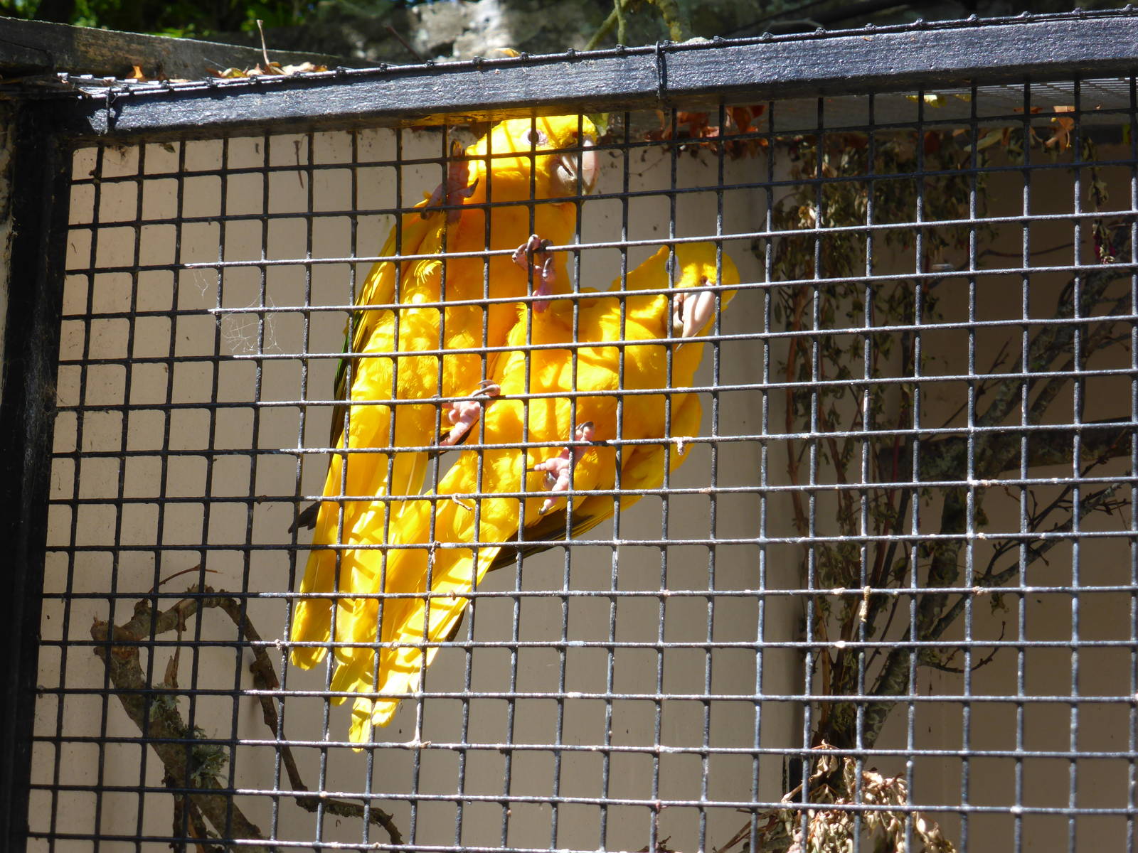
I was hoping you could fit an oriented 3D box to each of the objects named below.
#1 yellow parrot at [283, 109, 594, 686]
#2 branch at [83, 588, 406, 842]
[{"bbox_3d":[-0.078,-0.022,1.376,0.117,0.322,0.115,18,-5,3],"label":"yellow parrot"},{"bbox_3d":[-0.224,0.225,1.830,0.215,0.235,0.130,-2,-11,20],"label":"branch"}]

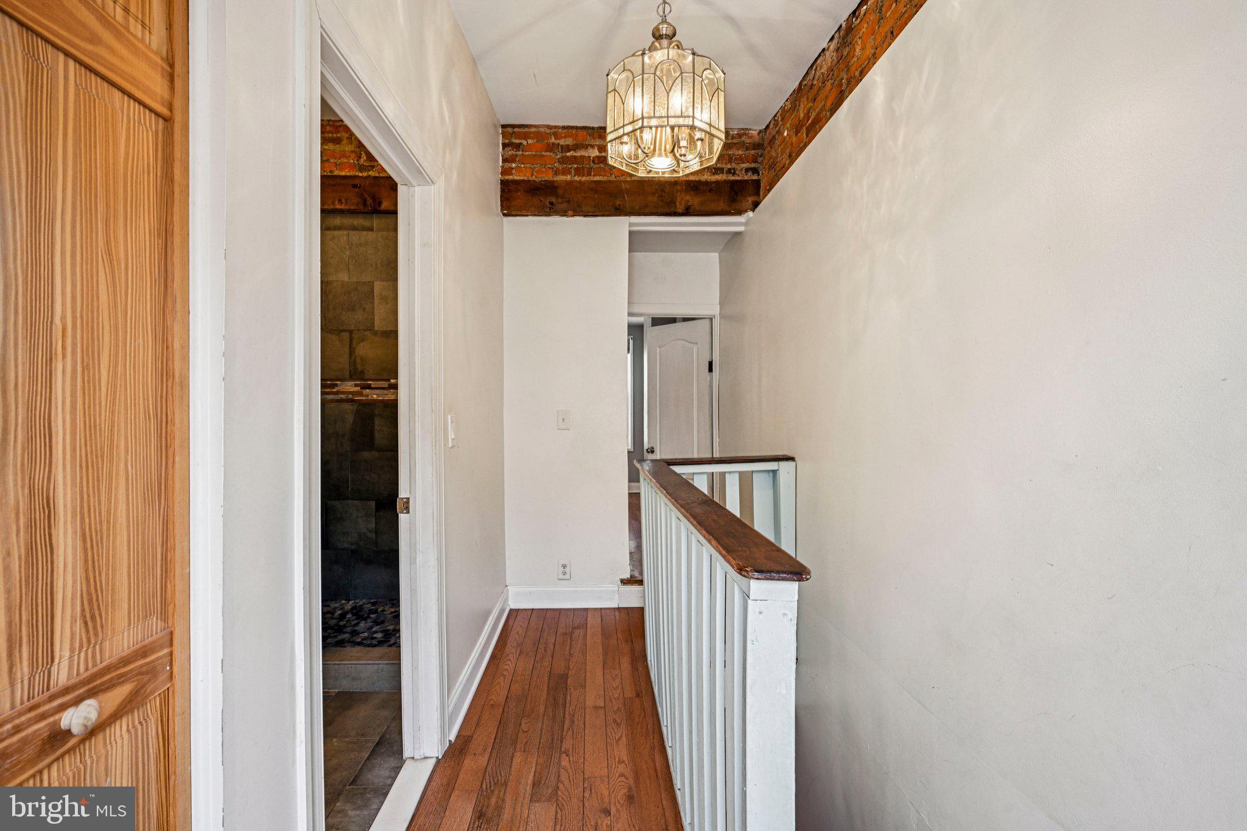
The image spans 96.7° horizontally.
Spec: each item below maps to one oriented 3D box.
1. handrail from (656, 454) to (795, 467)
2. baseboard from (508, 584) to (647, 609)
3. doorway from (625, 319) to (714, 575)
[{"bbox_3d":[0.500,0.219,2.695,0.670,0.025,0.120,-1,1,-3],"label":"handrail"},{"bbox_3d":[-0.262,1.083,3.315,0.840,0.142,0.020,0,1,-3],"label":"baseboard"},{"bbox_3d":[0.355,0.140,4.200,0.690,1.820,0.130,0,1,-3],"label":"doorway"}]

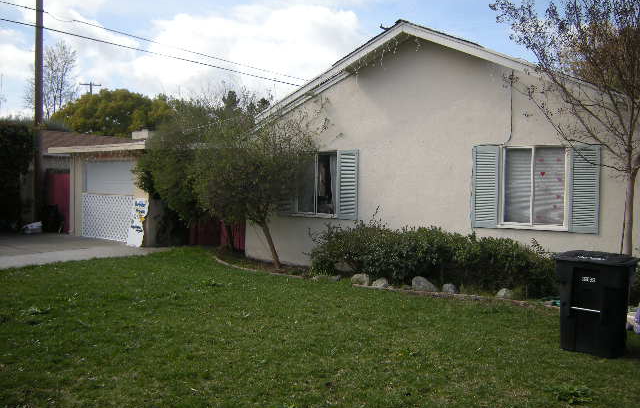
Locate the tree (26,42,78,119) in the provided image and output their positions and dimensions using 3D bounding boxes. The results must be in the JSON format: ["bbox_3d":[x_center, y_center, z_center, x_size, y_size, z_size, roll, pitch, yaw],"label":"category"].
[{"bbox_3d":[-20.349,-6.214,39.195,4.068,12.065,3.865,1,2,0],"label":"tree"}]

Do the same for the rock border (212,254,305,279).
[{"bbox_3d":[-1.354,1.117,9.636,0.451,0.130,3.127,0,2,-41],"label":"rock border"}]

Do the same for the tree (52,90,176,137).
[{"bbox_3d":[-13.175,-3.570,33.120,7.522,7.463,6.770,1,2,0],"label":"tree"}]

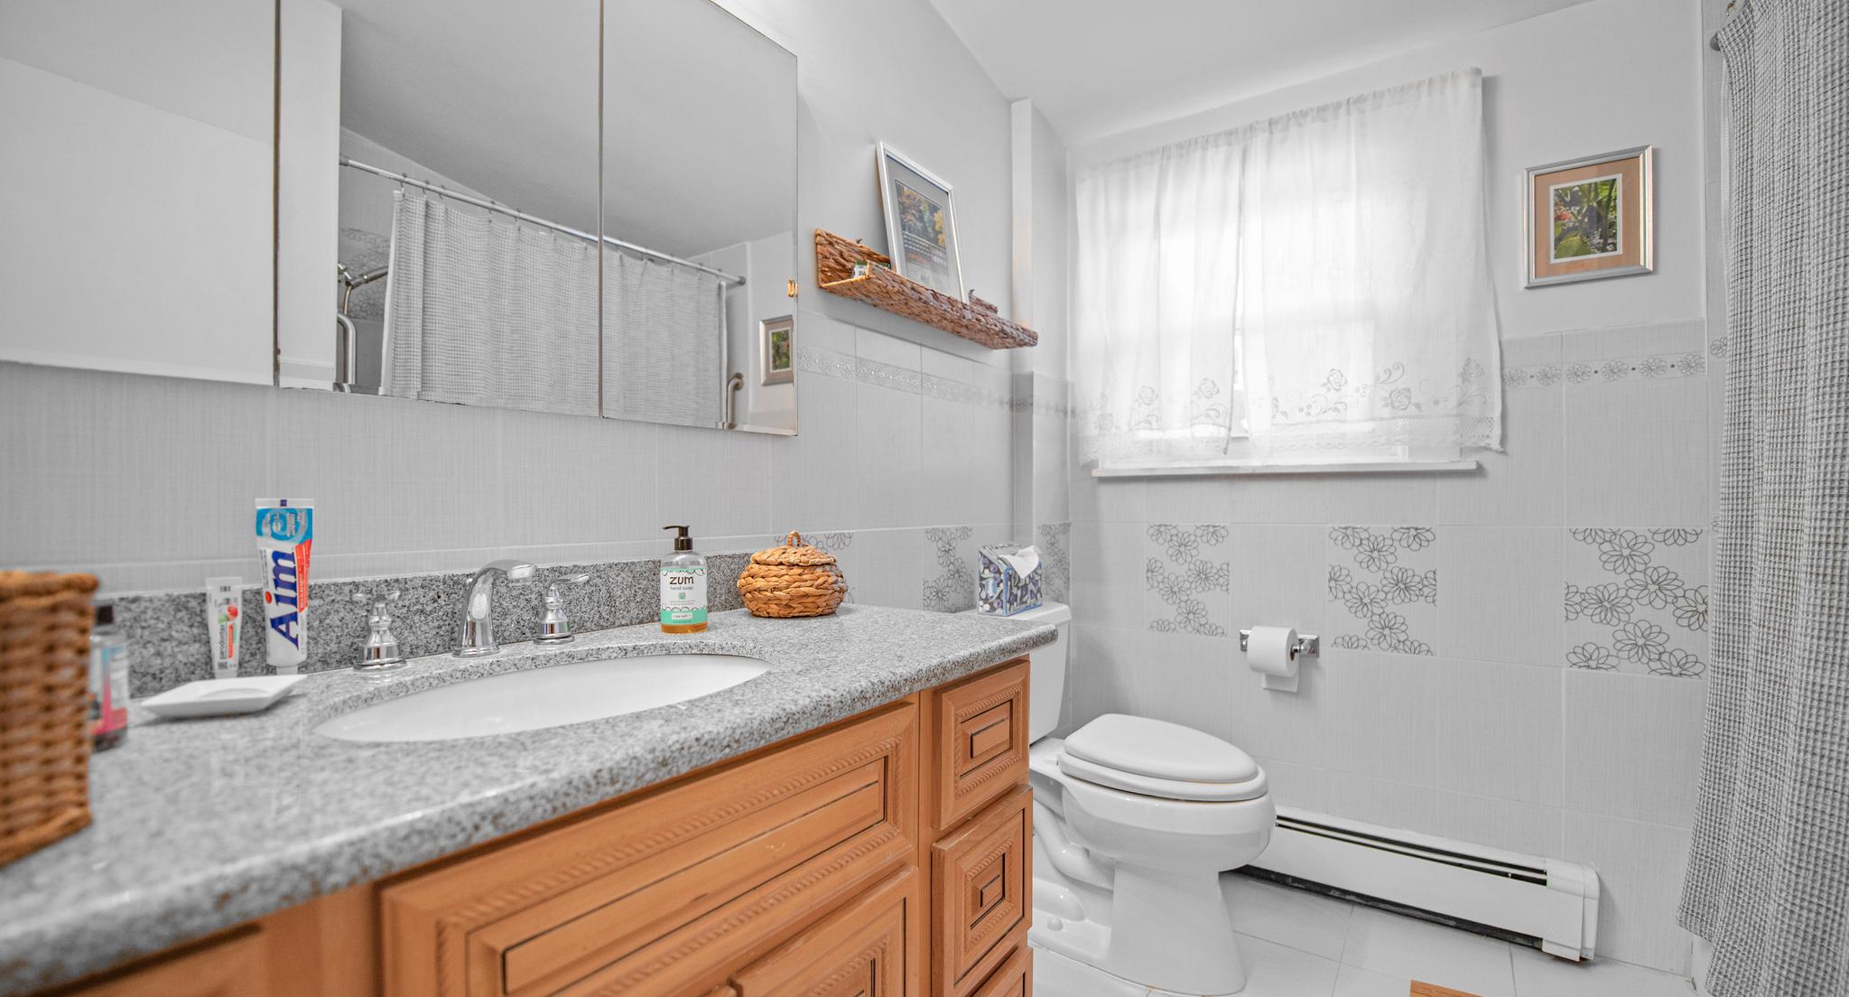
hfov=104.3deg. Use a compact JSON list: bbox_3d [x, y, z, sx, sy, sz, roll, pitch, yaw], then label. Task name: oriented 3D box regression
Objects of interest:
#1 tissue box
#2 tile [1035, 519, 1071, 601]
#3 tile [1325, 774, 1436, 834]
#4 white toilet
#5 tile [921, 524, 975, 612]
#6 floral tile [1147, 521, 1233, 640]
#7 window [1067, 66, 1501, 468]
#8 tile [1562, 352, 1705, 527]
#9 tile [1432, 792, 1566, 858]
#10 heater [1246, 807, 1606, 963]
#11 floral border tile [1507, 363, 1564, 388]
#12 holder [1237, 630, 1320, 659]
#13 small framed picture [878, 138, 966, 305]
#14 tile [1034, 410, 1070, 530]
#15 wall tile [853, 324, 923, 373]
[{"bbox_3d":[0.242,0.224,1.985,0.085,0.170,0.235,-1,-1,34],"label":"tissue box"},{"bbox_3d":[0.414,0.245,2.309,0.010,0.327,0.250,-1,-1,36],"label":"tile"},{"bbox_3d":[1.236,0.927,1.940,0.250,0.341,0.010,-1,-1,32],"label":"tile"},{"bbox_3d":[0.435,0.690,1.762,0.740,0.757,0.450,0,0,33],"label":"white toilet"},{"bbox_3d":[0.064,0.245,1.921,0.010,0.339,0.246,0,0,37],"label":"tile"},{"bbox_3d":[0.798,0.244,2.182,0.247,0.332,0.010,-1,-1,34],"label":"floral tile"},{"bbox_3d":[0.932,-0.553,2.014,1.042,0.966,0.100,0,0,32],"label":"window"},{"bbox_3d":[1.655,-0.129,1.683,0.250,0.400,0.010,-1,-1,32],"label":"tile"},{"bbox_3d":[1.405,0.903,1.759,0.242,0.332,0.010,0,0,32],"label":"tile"},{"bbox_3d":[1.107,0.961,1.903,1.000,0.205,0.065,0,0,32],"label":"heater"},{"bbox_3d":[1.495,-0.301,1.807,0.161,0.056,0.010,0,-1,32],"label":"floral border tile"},{"bbox_3d":[0.988,0.416,2.022,0.210,0.062,0.075,-1,-1,35],"label":"holder"},{"bbox_3d":[0.006,-0.650,1.802,0.018,0.380,0.302,-11,-7,36],"label":"small framed picture"},{"bbox_3d":[0.403,-0.098,2.221,0.010,0.340,0.246,0,0,34],"label":"tile"},{"bbox_3d":[-0.076,-0.346,1.682,0.010,0.068,0.248,-1,-1,35],"label":"wall tile"}]

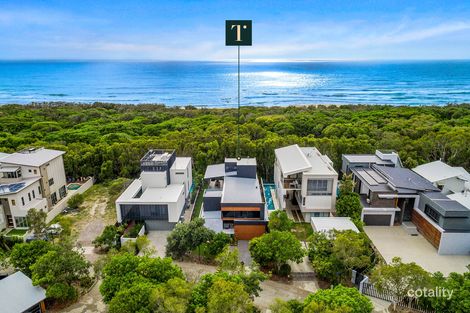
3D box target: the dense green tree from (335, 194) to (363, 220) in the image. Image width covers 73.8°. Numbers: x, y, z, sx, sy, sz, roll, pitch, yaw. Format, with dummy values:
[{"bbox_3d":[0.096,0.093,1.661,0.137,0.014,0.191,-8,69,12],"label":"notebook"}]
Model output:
[{"bbox_3d":[20.000,8.824,55.247,4.600,4.600,4.500,0,17,0],"label":"dense green tree"}]

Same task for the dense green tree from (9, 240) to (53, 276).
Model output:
[{"bbox_3d":[-26.930,14.030,41.520,5.300,5.600,5.300,0,17,0],"label":"dense green tree"}]

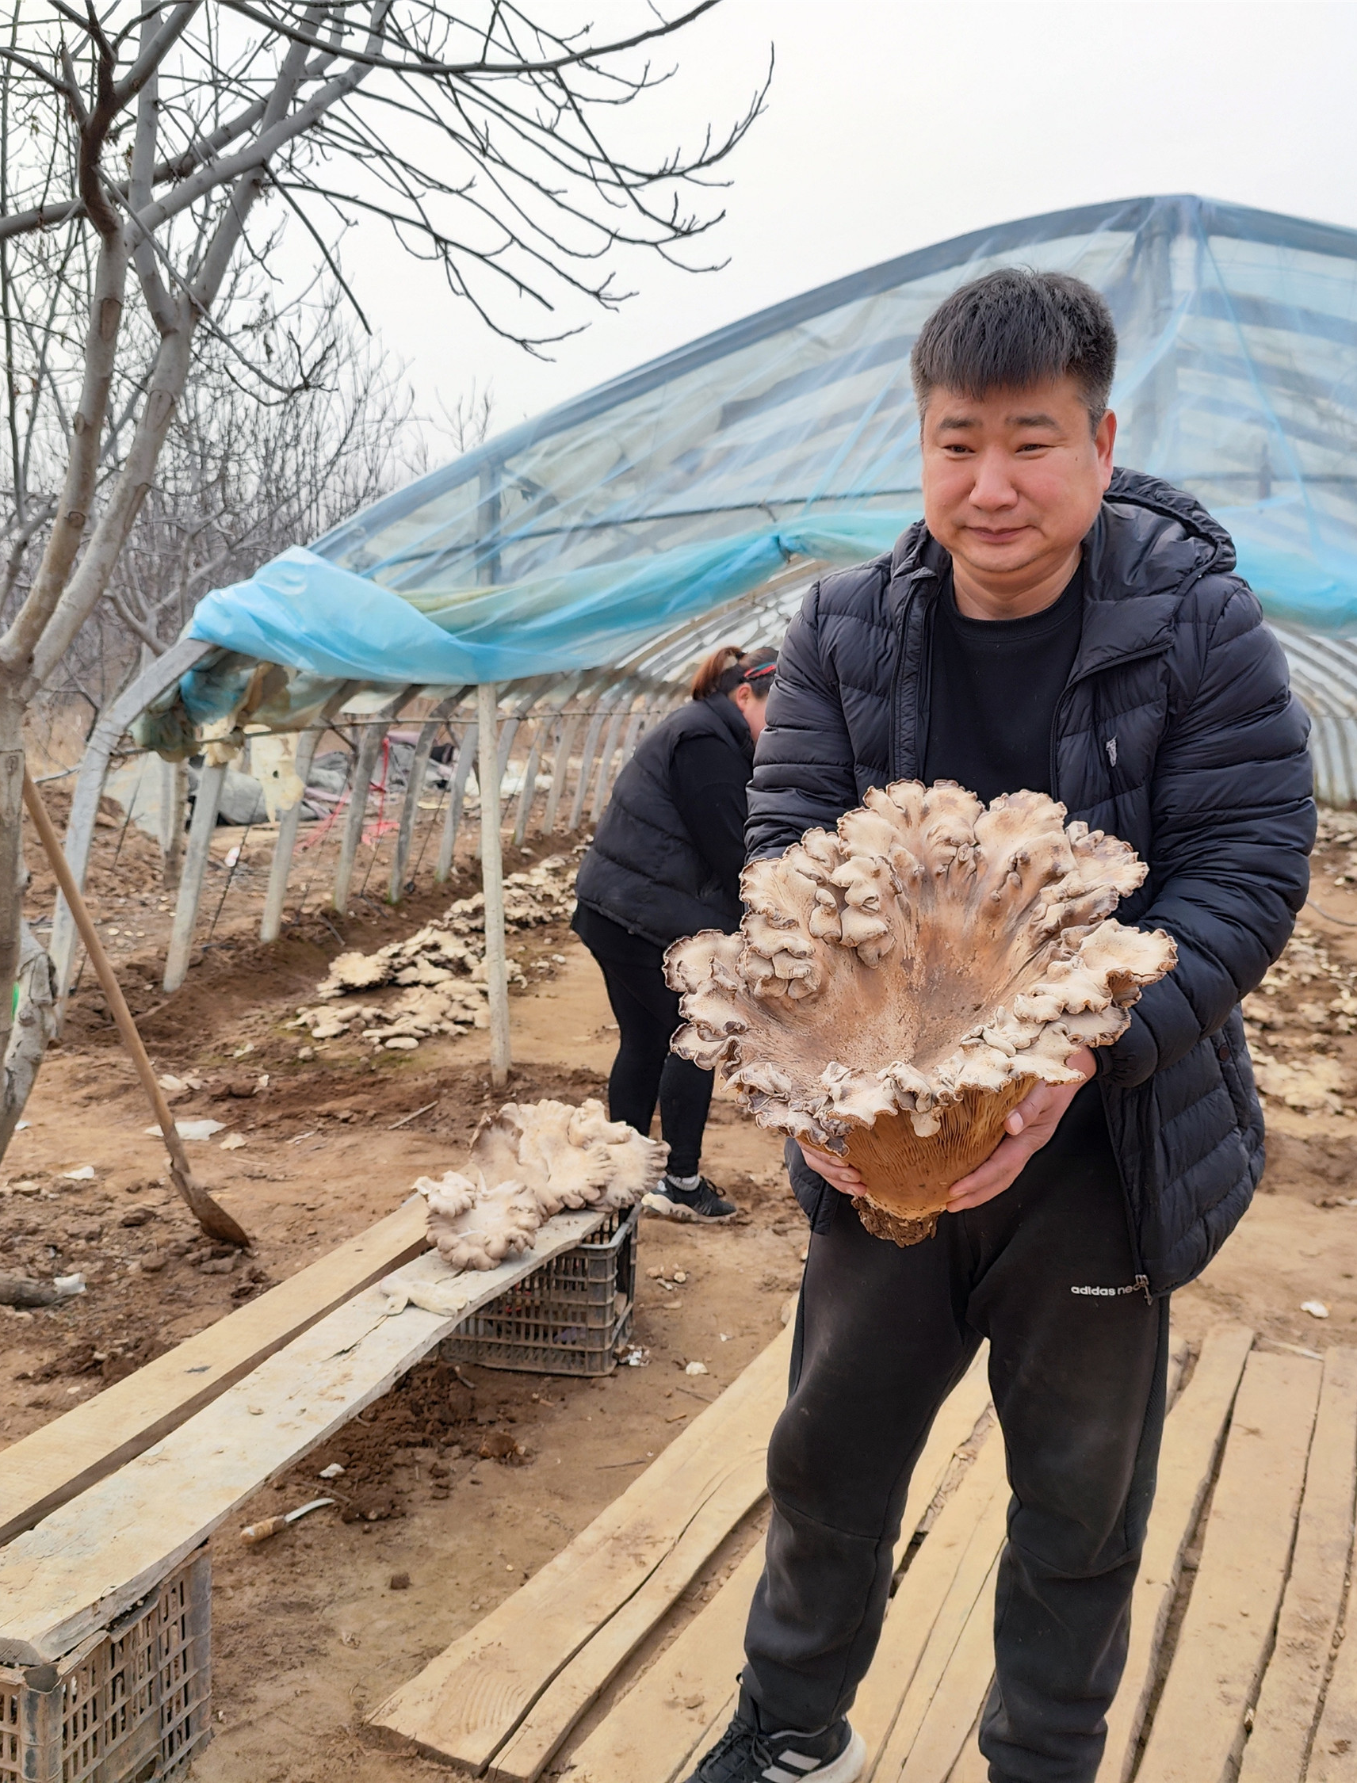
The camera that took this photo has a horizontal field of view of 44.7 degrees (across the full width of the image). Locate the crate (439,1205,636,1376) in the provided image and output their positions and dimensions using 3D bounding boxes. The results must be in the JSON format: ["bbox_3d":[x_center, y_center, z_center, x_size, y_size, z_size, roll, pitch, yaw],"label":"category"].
[{"bbox_3d":[-0.351,0.817,3.490,0.510,0.258,0.314,2,7,10],"label":"crate"}]

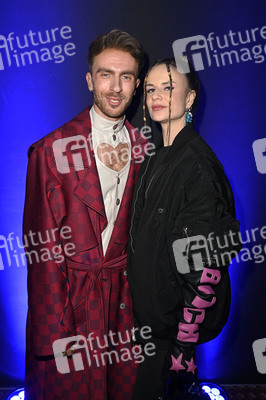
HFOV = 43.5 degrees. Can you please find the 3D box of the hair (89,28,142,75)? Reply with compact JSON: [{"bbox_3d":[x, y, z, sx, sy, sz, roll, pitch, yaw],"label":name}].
[{"bbox_3d":[-0.060,-0.468,1.115,0.180,0.175,0.210,5,10,-9],"label":"hair"}]

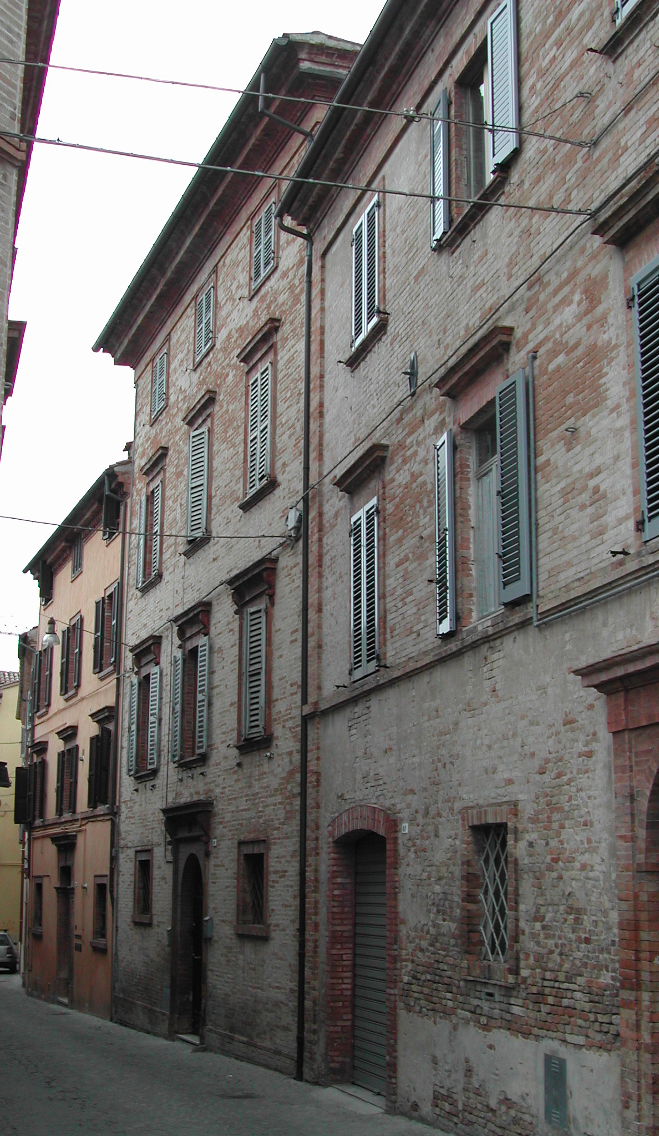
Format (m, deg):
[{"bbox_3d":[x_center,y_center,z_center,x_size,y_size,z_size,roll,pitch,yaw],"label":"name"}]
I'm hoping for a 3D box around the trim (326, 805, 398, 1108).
[{"bbox_3d":[0.464,4.198,15.167,0.260,3.123,2.493,4,-14,-16],"label":"trim"}]

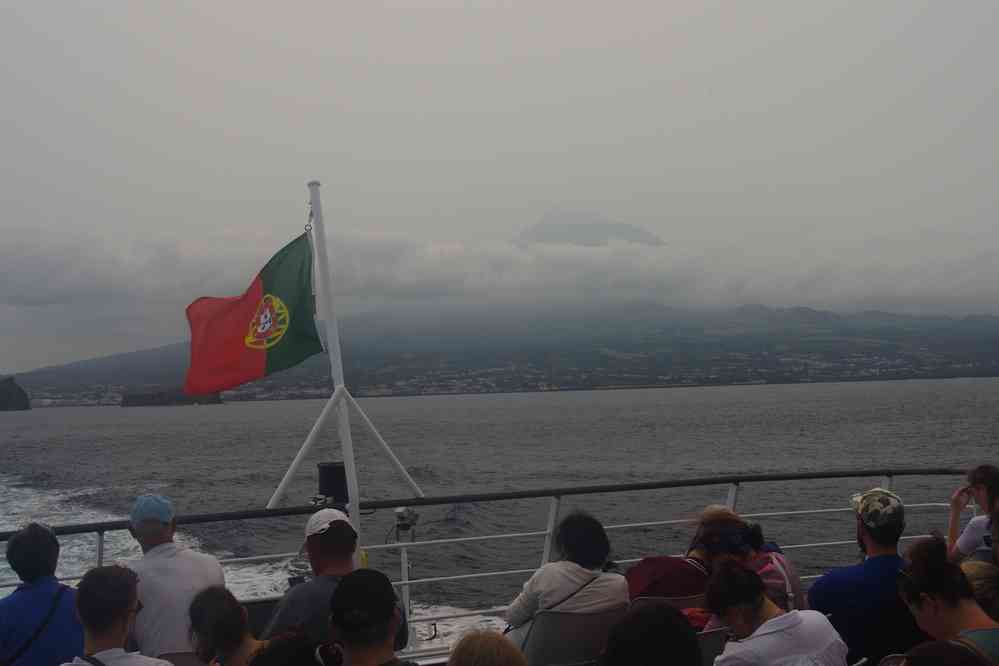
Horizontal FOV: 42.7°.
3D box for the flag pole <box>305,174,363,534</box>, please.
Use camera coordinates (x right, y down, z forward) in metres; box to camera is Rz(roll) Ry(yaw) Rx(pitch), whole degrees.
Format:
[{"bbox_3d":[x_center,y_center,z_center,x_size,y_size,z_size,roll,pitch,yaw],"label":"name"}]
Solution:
[{"bbox_3d":[-1.005,0.412,8.118,0.075,3.036,0.075,-1,-20,-23],"label":"flag pole"}]

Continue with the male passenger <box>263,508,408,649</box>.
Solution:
[{"bbox_3d":[-0.700,1.330,5.200,0.570,1.290,0.800,-1,-3,-14],"label":"male passenger"}]

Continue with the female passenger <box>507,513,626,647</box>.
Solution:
[{"bbox_3d":[0.270,1.360,5.650,0.520,1.220,0.780,-1,-3,-14],"label":"female passenger"}]

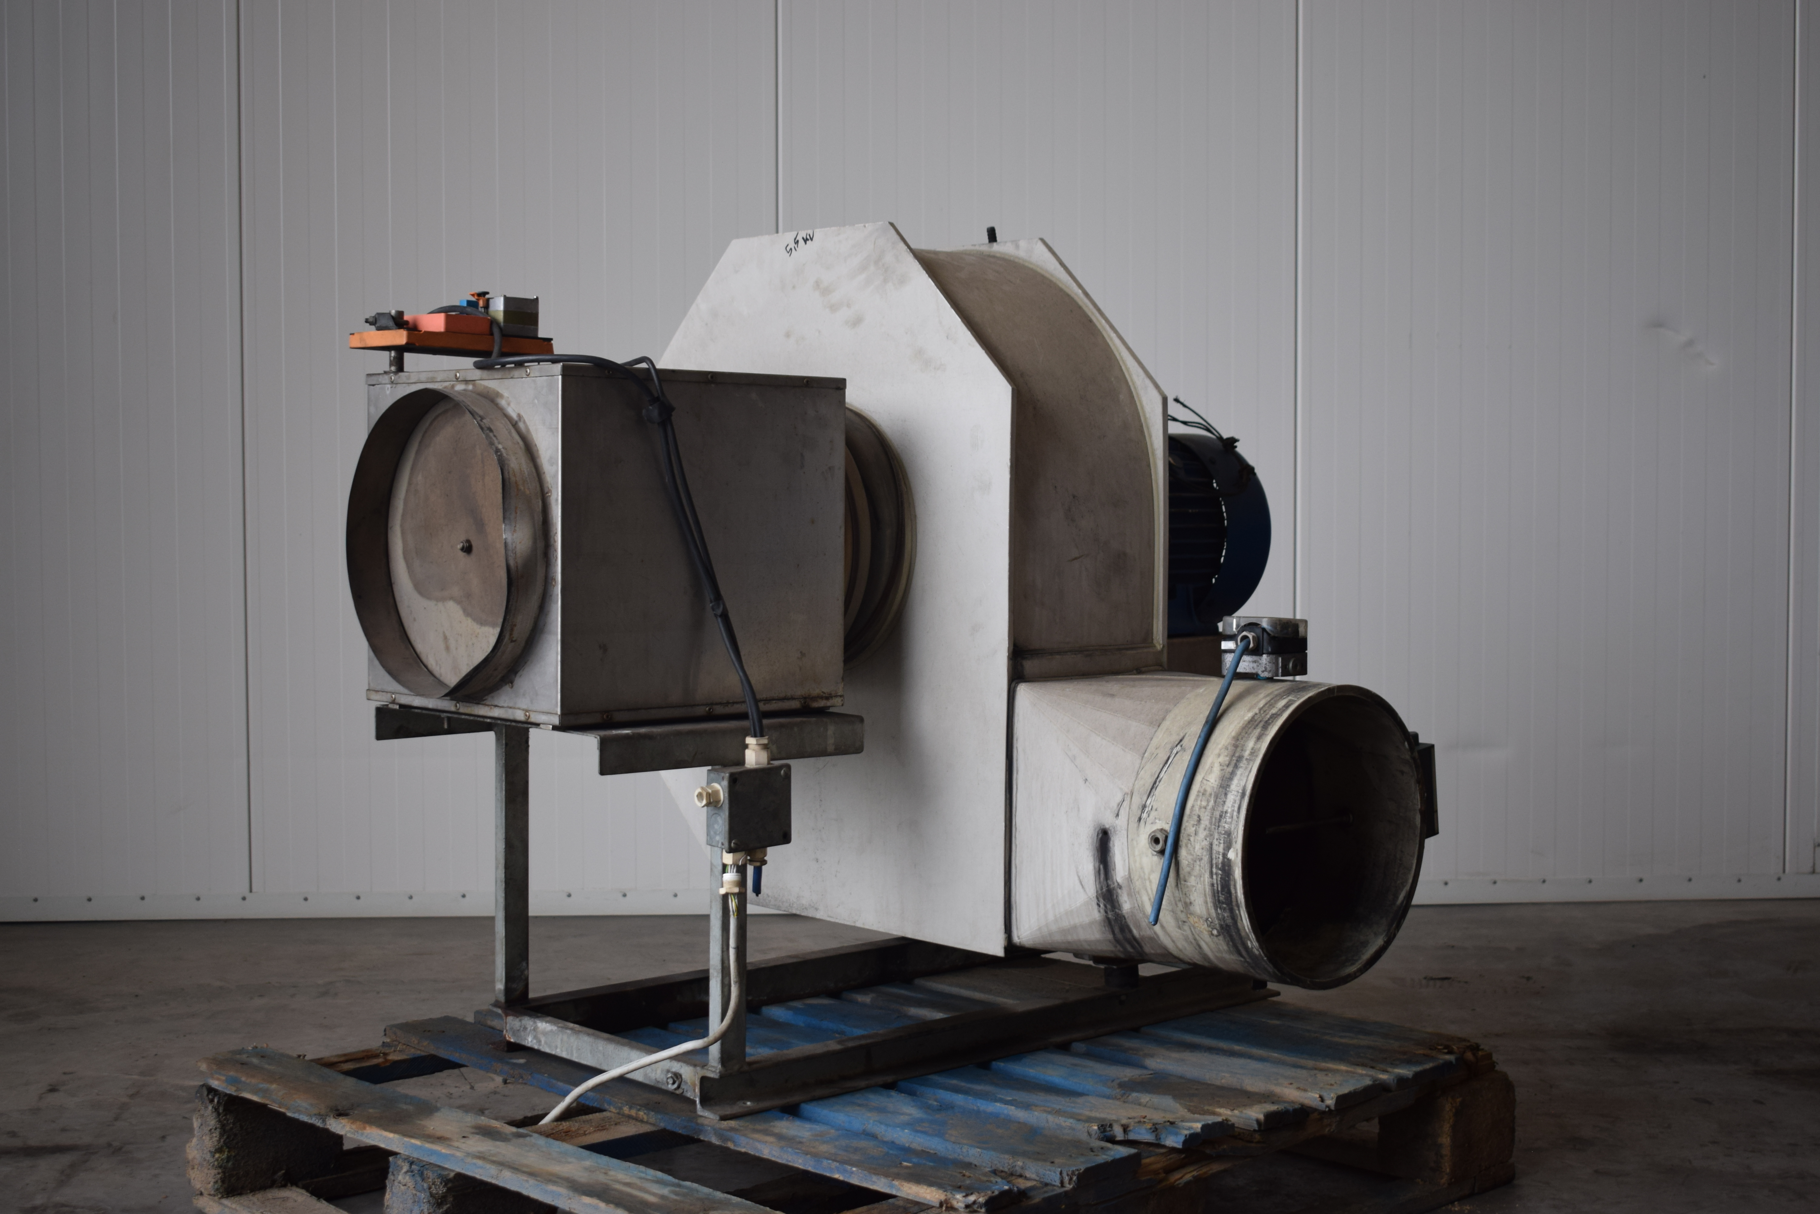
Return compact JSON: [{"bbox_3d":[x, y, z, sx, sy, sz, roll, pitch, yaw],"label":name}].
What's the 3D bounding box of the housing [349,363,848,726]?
[{"bbox_3d":[-0.355,-0.073,2.581,0.424,0.362,0.376,-2,4,-43],"label":"housing"}]

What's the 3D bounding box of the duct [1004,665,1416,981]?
[{"bbox_3d":[0.327,0.236,2.559,0.319,0.319,0.353,-2,4,-43],"label":"duct"}]

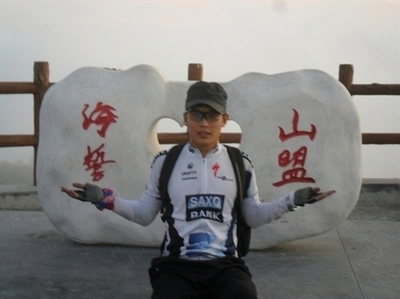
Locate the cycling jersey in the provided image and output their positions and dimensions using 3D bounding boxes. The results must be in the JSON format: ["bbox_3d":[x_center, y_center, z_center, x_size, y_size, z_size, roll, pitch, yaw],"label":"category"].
[{"bbox_3d":[0.018,0.214,3.700,0.760,0.490,0.320,0,2,3],"label":"cycling jersey"}]

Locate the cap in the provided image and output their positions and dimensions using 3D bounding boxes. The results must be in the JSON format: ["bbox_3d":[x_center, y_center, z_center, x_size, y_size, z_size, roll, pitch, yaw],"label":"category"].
[{"bbox_3d":[0.028,-0.215,3.670,0.175,0.140,0.250,3,2,4],"label":"cap"}]

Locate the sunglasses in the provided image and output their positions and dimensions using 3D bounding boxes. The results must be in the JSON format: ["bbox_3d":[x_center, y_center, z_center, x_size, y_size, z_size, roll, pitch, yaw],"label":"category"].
[{"bbox_3d":[0.019,-0.136,3.650,0.147,0.046,0.150,3,2,4],"label":"sunglasses"}]

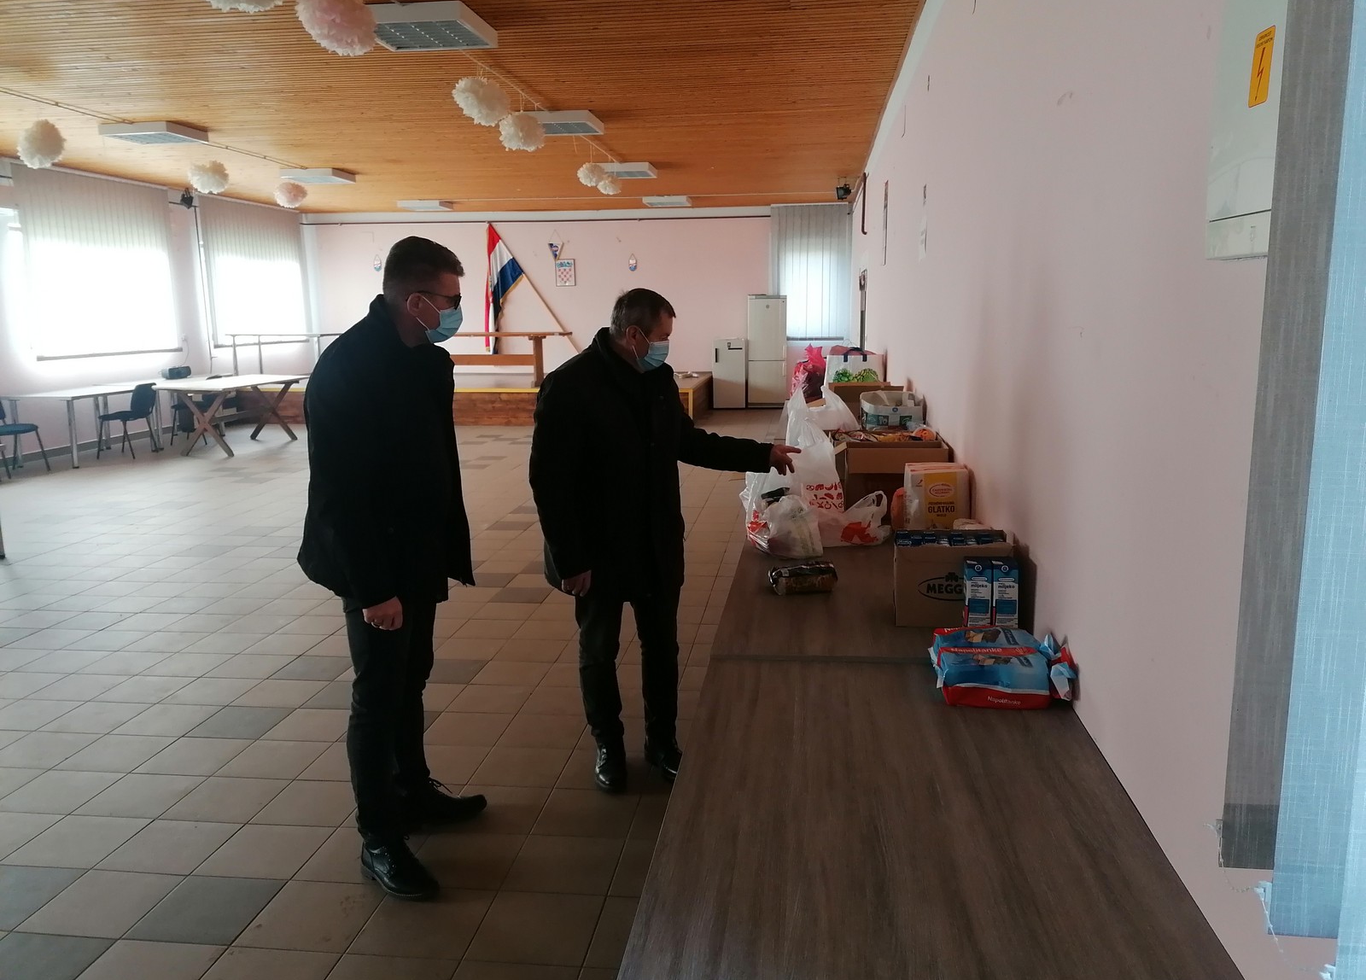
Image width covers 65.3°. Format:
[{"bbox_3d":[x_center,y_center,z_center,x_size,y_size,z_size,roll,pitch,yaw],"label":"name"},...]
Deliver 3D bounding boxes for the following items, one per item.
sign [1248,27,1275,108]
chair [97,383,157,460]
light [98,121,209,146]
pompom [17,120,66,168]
[{"bbox_3d":[0.695,-0.508,1.281,0.004,0.085,0.058,0,10,7],"label":"sign"},{"bbox_3d":[-6.523,-0.820,12.556,0.520,0.840,0.490,-2,10,-4],"label":"chair"},{"bbox_3d":[-4.326,-2.924,8.754,0.590,0.085,0.590,0,10,7],"label":"light"},{"bbox_3d":[-4.708,-2.538,7.807,0.330,0.350,0.330,0,10,7],"label":"pompom"}]

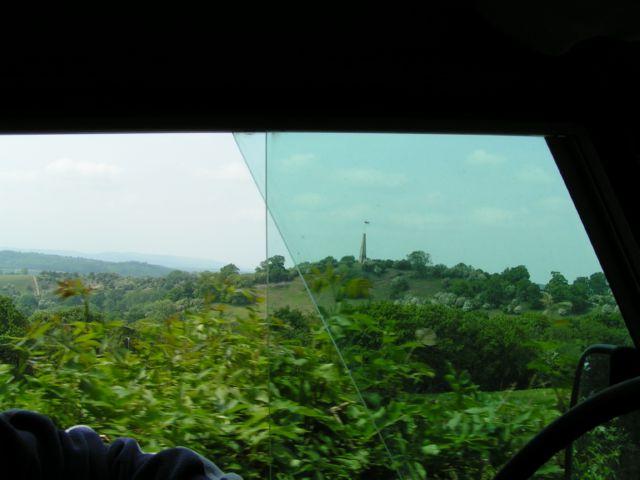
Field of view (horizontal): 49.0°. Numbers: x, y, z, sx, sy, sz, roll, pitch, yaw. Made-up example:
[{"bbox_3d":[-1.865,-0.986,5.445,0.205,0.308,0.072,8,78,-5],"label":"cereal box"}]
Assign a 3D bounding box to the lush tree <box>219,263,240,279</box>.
[{"bbox_3d":[-30.270,10.370,235.000,7.200,6.000,6.800,2,-2,0],"label":"lush tree"}]

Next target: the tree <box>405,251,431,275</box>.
[{"bbox_3d":[31.540,7.530,225.000,7.600,8.300,7.200,2,-2,0],"label":"tree"}]

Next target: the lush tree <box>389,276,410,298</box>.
[{"bbox_3d":[21.500,12.850,190.000,5.800,5.800,5.500,2,-2,0],"label":"lush tree"}]

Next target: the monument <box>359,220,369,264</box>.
[{"bbox_3d":[14.720,0.840,235.000,2.700,14.500,2.600,1,-3,24],"label":"monument"}]

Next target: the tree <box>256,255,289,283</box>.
[{"bbox_3d":[-15.210,9.130,225.000,9.800,9.000,9.000,2,-2,0],"label":"tree"}]

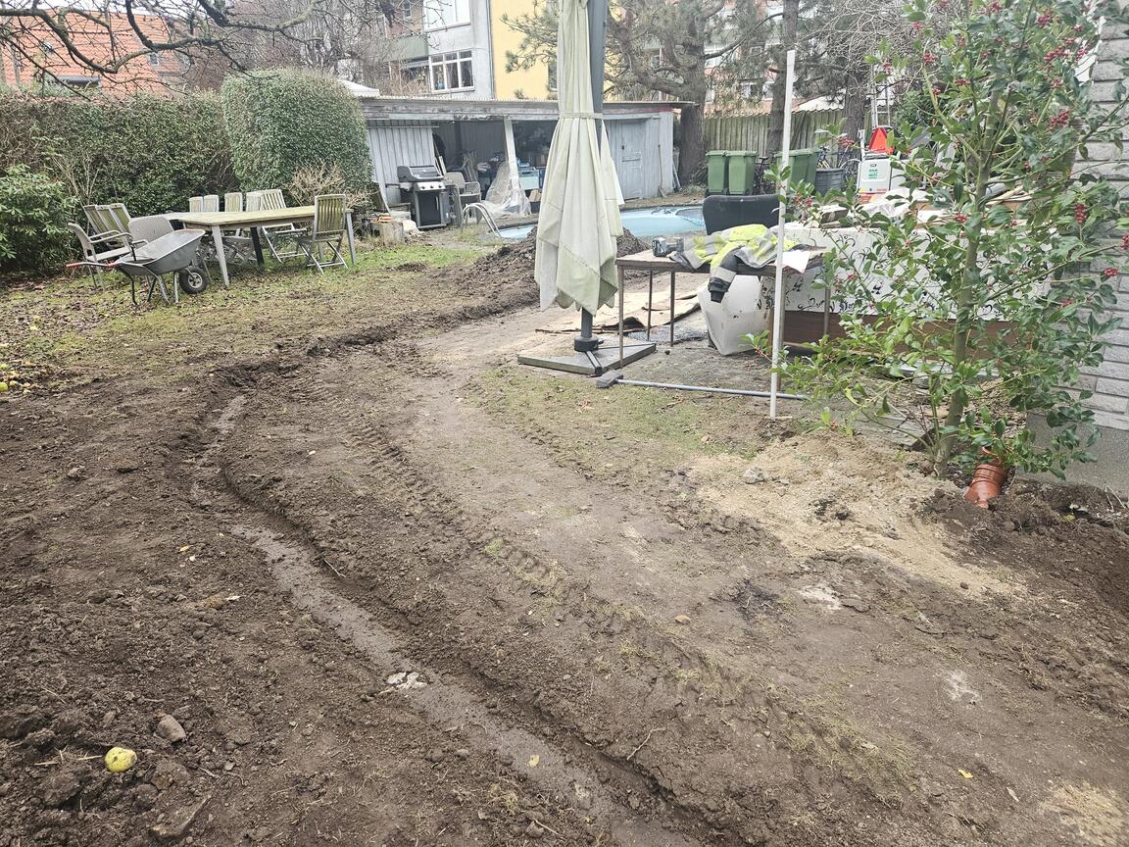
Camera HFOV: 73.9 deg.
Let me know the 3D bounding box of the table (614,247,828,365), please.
[{"bbox_3d":[1.073,-0.745,5.095,1.160,0.750,0.720,12,25,32],"label":"table"}]

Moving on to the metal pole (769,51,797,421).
[{"bbox_3d":[1.136,-0.901,3.922,0.035,1.881,0.033,-3,21,0],"label":"metal pole"}]

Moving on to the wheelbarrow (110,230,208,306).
[{"bbox_3d":[-4.446,-1.629,8.067,0.630,0.690,1.400,8,23,22],"label":"wheelbarrow"}]

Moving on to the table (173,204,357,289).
[{"bbox_3d":[-3.746,-2.291,9.614,1.130,0.740,1.822,18,29,42],"label":"table"}]

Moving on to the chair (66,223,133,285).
[{"bbox_3d":[-5.574,-2.051,9.085,0.550,0.810,0.610,16,27,39],"label":"chair"}]

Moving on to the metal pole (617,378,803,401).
[{"bbox_3d":[0.901,-0.214,4.736,1.242,0.026,0.026,7,23,23],"label":"metal pole"}]

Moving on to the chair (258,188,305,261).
[{"bbox_3d":[-4.113,-2.858,10.843,0.550,0.940,0.450,16,27,39],"label":"chair"}]

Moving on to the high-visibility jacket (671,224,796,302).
[{"bbox_3d":[1.136,-1.103,5.198,0.760,0.420,0.850,16,27,37],"label":"high-visibility jacket"}]

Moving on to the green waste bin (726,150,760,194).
[{"bbox_3d":[4.617,-6.360,19.140,0.580,1.070,0.730,13,25,33],"label":"green waste bin"}]

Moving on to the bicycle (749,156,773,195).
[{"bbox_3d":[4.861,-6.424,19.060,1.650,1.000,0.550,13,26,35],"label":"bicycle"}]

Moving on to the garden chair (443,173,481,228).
[{"bbox_3d":[-1.945,-4.290,14.381,0.560,0.900,0.580,-20,27,-39],"label":"garden chair"}]

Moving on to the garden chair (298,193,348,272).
[{"bbox_3d":[-3.124,-2.455,9.732,0.550,0.920,0.450,17,27,39],"label":"garden chair"}]

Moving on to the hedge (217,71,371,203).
[{"bbox_3d":[-5.147,-5.341,14.659,2.550,2.900,1.900,-8,22,-17],"label":"hedge"}]

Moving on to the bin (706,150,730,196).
[{"bbox_3d":[4.087,-6.457,19.424,0.580,1.070,0.730,13,25,33],"label":"bin"}]

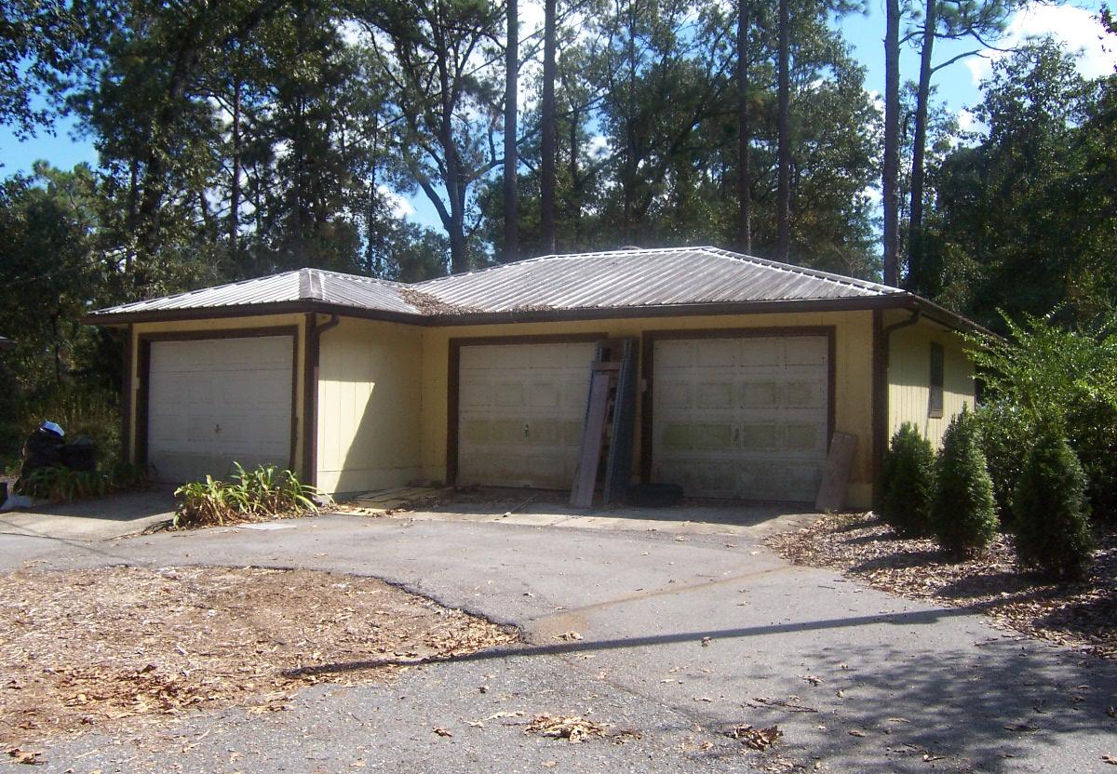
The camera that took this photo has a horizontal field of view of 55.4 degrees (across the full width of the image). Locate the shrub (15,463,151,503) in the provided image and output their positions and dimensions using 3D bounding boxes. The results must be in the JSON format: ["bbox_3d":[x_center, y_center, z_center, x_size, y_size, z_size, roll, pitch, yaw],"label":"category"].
[{"bbox_3d":[-6.729,1.304,15.127,0.850,0.480,1.550,0,-2,30],"label":"shrub"}]

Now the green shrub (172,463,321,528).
[{"bbox_3d":[-3.705,1.289,12.888,0.850,0.660,1.650,0,-2,30],"label":"green shrub"}]

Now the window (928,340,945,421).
[{"bbox_3d":[5.806,-0.079,16.338,0.090,1.125,1.069,0,-2,30],"label":"window"}]

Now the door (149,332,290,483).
[{"bbox_3d":[-4.933,0.365,15.548,3.014,2.128,0.100,0,-2,30],"label":"door"}]

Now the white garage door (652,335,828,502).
[{"bbox_3d":[2.379,0.421,14.154,2.440,2.140,0.080,0,-2,30],"label":"white garage door"}]

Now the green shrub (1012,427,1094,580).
[{"bbox_3d":[3.895,0.925,8.400,0.650,1.220,0.650,0,-2,30],"label":"green shrub"}]

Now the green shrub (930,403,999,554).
[{"bbox_3d":[3.616,0.843,9.500,0.620,1.340,0.620,0,-2,30],"label":"green shrub"}]

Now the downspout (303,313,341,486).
[{"bbox_3d":[-3.197,0.255,14.519,0.460,2.460,0.100,0,-2,30],"label":"downspout"}]

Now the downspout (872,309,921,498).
[{"bbox_3d":[4.201,0.261,13.116,0.480,2.420,0.160,0,-2,30],"label":"downspout"}]

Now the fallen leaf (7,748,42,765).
[{"bbox_3d":[-2.149,1.486,4.287,0.135,0.035,0.115,0,-2,30],"label":"fallen leaf"}]

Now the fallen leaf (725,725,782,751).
[{"bbox_3d":[0.853,1.528,4.633,0.230,0.055,0.180,0,-2,30],"label":"fallen leaf"}]

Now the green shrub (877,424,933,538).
[{"bbox_3d":[3.826,0.976,11.653,0.580,1.166,0.580,0,-2,30],"label":"green shrub"}]

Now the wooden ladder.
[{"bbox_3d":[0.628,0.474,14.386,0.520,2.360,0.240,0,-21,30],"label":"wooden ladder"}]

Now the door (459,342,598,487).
[{"bbox_3d":[-0.456,0.438,15.763,2.446,2.125,0.100,0,-2,30],"label":"door"}]

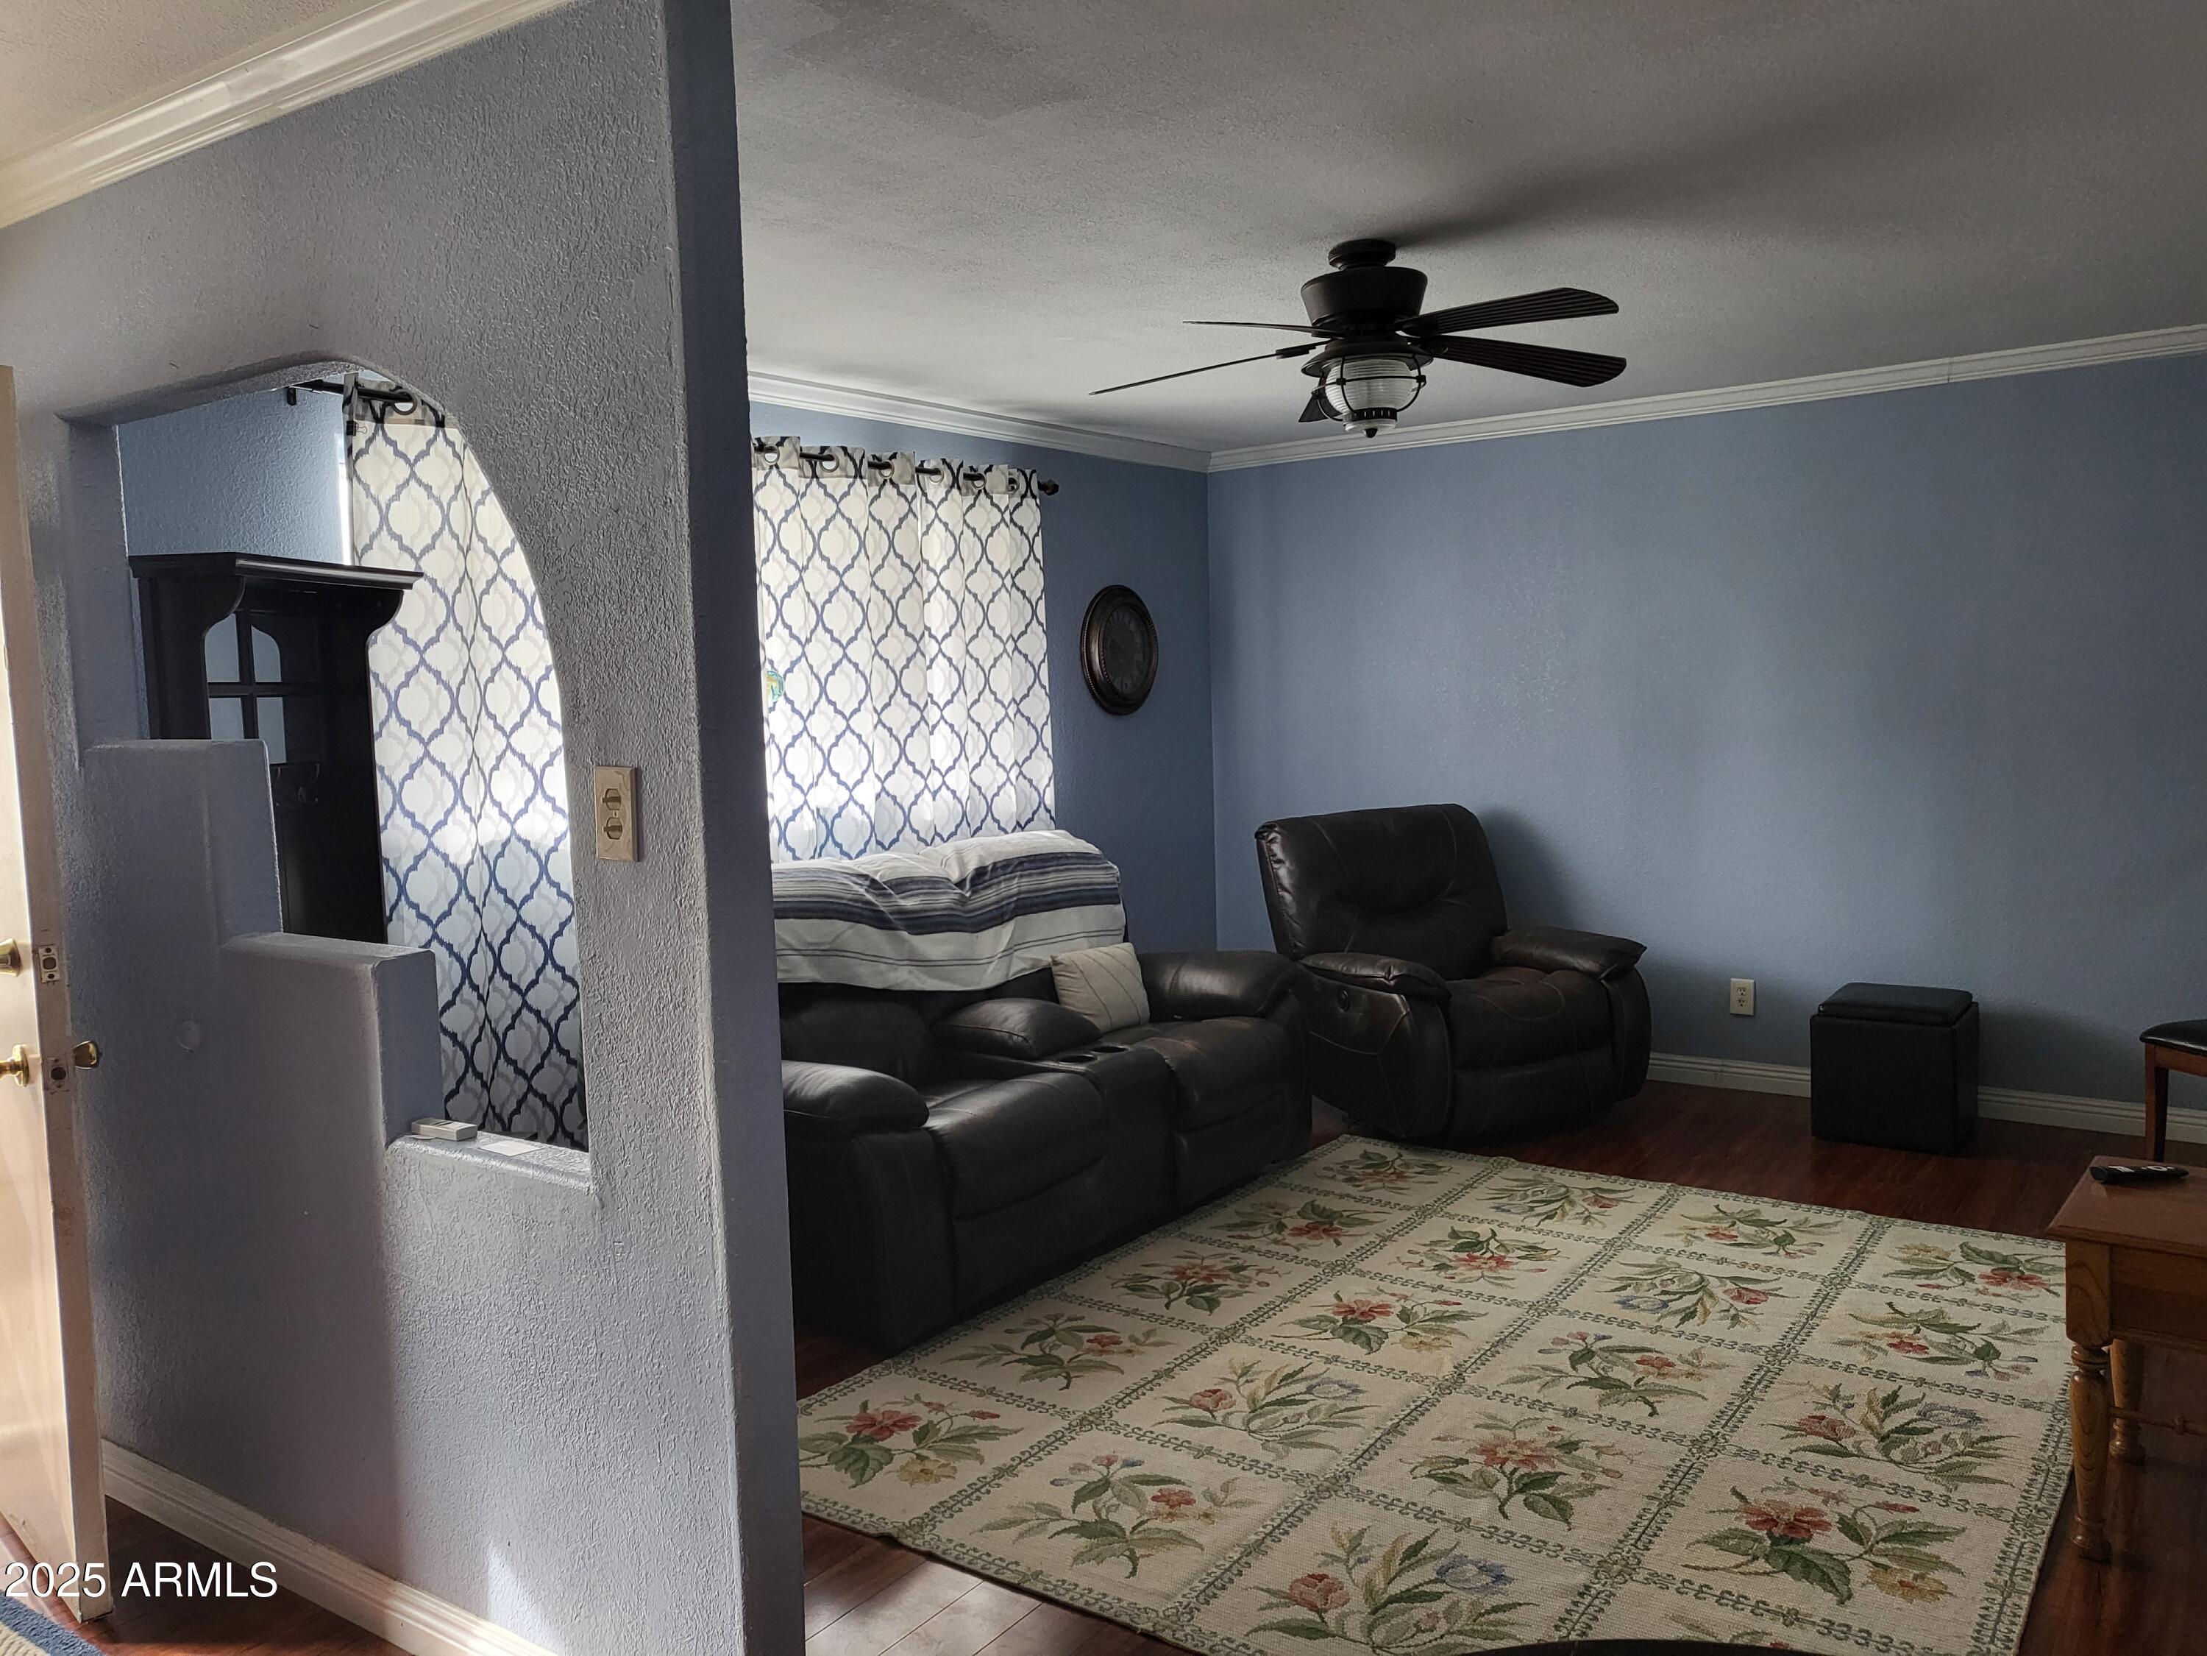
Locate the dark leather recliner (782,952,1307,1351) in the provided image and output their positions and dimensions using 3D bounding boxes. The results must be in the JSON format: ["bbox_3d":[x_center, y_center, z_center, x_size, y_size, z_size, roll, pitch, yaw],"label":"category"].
[{"bbox_3d":[-0.303,0.596,4.785,0.980,1.000,2.020,2,6,37],"label":"dark leather recliner"}]

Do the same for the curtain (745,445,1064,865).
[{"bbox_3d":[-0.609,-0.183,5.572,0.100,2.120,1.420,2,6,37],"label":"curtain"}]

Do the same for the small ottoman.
[{"bbox_3d":[2.528,0.758,5.285,0.420,0.435,0.425,2,6,37],"label":"small ottoman"}]

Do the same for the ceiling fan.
[{"bbox_3d":[0.586,-1.094,3.738,1.300,0.420,1.300,2,6,37],"label":"ceiling fan"}]

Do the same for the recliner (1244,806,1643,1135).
[{"bbox_3d":[1.196,0.469,5.800,1.000,1.000,1.000,-5,6,-33],"label":"recliner"}]

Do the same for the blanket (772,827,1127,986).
[{"bbox_3d":[-0.488,0.260,4.972,0.400,0.400,1.660,2,6,37],"label":"blanket"}]

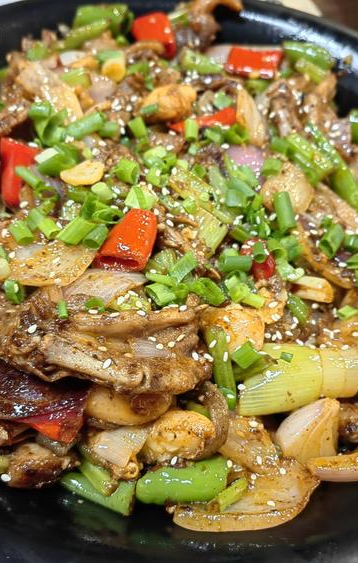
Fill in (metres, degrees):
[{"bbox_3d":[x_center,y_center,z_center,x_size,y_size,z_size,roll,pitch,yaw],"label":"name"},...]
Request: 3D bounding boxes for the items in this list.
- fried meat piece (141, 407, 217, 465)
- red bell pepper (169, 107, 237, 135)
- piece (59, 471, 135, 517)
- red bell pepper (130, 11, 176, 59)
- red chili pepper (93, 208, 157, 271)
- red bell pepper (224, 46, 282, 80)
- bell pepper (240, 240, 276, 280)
[{"bbox_3d":[0.000,0.057,0.215,0.027,0.018,0.020,-5,56,-10],"label":"fried meat piece"},{"bbox_3d":[0.011,-0.079,0.287,0.034,0.009,0.013,-16,68,-10],"label":"red bell pepper"},{"bbox_3d":[-0.029,0.077,0.213,0.026,0.009,0.014,13,70,3],"label":"piece"},{"bbox_3d":[-0.014,-0.137,0.327,0.023,0.017,0.015,0,53,-5],"label":"red bell pepper"},{"bbox_3d":[-0.020,-0.015,0.214,0.018,0.013,0.022,16,53,7],"label":"red chili pepper"},{"bbox_3d":[0.045,-0.132,0.351,0.032,0.009,0.021,0,70,-6],"label":"red bell pepper"},{"bbox_3d":[0.030,-0.008,0.222,0.014,0.011,0.015,23,71,10],"label":"bell pepper"}]

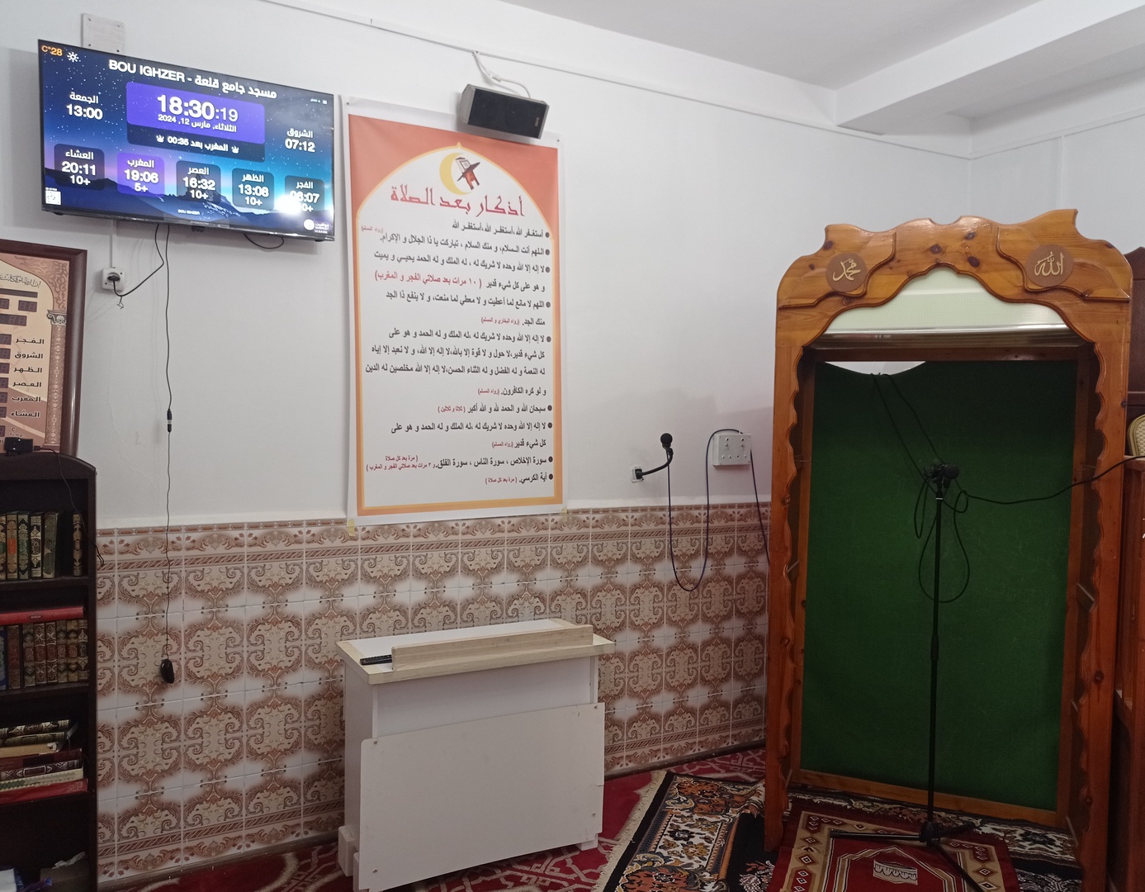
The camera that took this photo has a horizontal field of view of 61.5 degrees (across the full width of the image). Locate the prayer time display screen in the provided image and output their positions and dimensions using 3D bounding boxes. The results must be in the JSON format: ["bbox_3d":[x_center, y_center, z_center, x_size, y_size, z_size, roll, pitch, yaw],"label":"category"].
[{"bbox_3d":[-1.232,-0.968,3.159,0.905,0.515,0.070,0,2,-32],"label":"prayer time display screen"}]

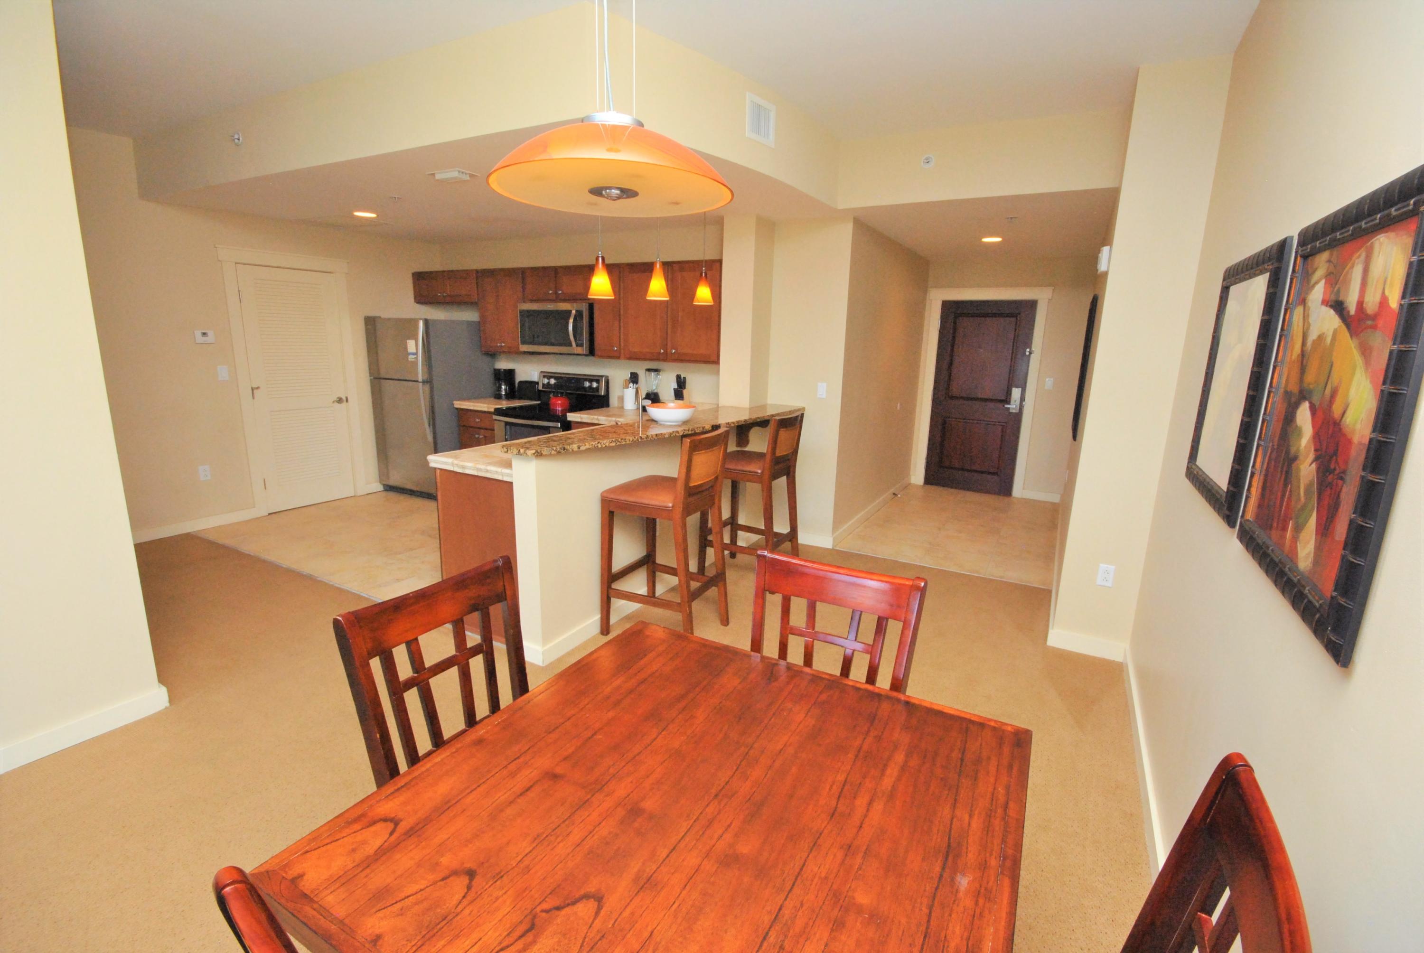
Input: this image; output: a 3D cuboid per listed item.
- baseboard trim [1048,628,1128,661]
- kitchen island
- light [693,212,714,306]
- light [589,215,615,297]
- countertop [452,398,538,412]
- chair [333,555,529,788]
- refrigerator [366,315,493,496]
[{"bbox_3d":[1.875,0.841,2.974,0.324,0.098,0.017,8,14,29],"label":"baseboard trim"},{"bbox_3d":[-0.384,0.147,3.790,1.007,1.026,2.471,8,14,29],"label":"kitchen island"},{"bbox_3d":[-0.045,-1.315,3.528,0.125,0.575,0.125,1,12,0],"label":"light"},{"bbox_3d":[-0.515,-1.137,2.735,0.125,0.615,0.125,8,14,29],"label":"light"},{"bbox_3d":[-2.082,-0.706,5.816,0.508,0.050,0.628,7,13,26],"label":"countertop"},{"bbox_3d":[-0.399,0.723,1.272,0.558,0.942,0.458,8,14,29],"label":"chair"},{"bbox_3d":[-2.746,-0.689,5.898,0.827,1.694,0.797,7,13,26],"label":"refrigerator"}]

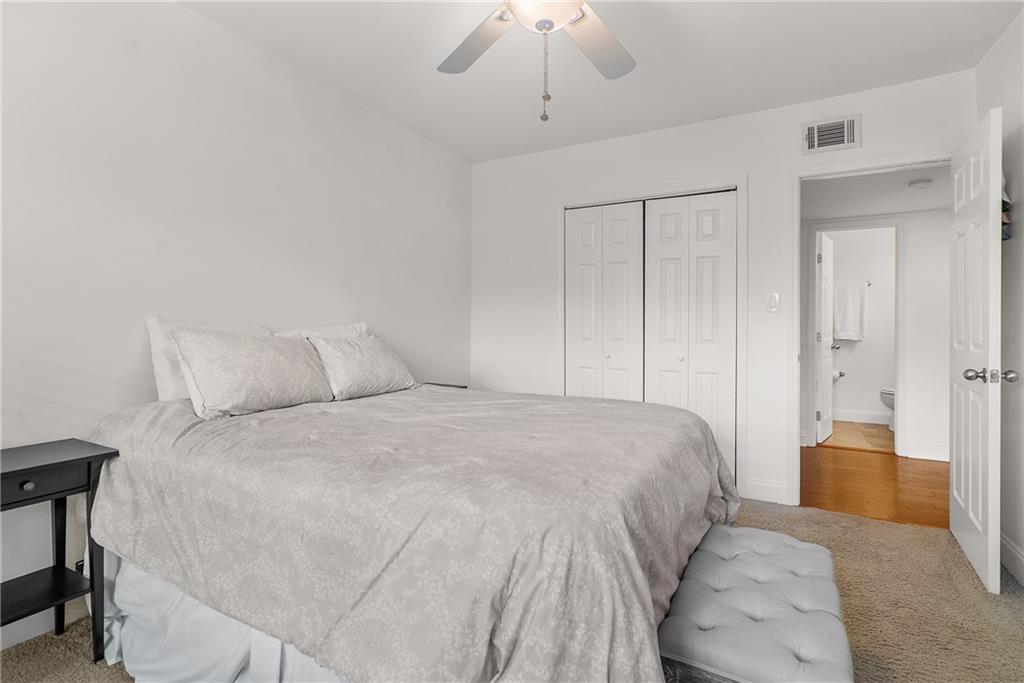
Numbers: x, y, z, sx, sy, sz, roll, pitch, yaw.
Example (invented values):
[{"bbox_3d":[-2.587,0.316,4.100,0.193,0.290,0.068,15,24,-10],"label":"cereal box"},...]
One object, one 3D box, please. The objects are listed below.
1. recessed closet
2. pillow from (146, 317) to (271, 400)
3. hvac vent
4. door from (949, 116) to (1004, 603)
[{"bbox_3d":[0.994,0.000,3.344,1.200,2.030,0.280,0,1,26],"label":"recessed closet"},{"bbox_3d":[-1.256,0.074,2.041,0.170,0.360,0.560,-14,-6,25],"label":"pillow"},{"bbox_3d":[1.921,-1.245,2.740,0.300,0.200,0.025,0,1,26],"label":"hvac vent"},{"bbox_3d":[2.222,0.033,2.203,0.040,2.010,0.760,0,1,35],"label":"door"}]

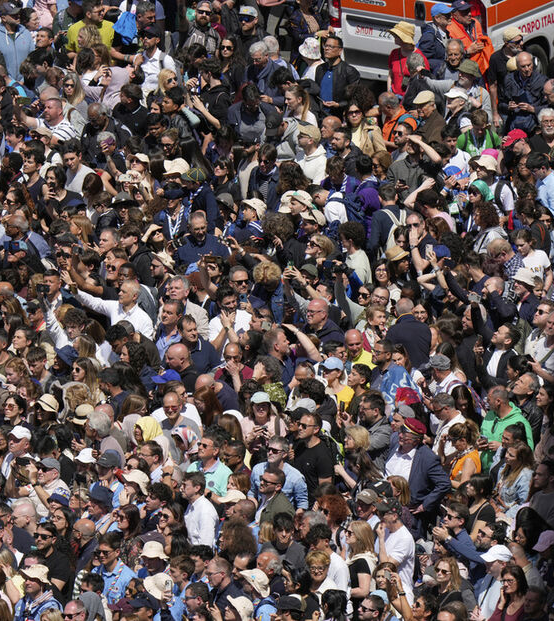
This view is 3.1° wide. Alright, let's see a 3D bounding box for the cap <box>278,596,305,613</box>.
[{"bbox_3d":[0.109,2.376,83.673,0.190,0.130,0.260,14,30,43],"label":"cap"}]

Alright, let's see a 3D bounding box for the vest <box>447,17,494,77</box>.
[{"bbox_3d":[1.926,-2.545,102.605,0.520,0.720,0.360,-13,19,-33],"label":"vest"}]

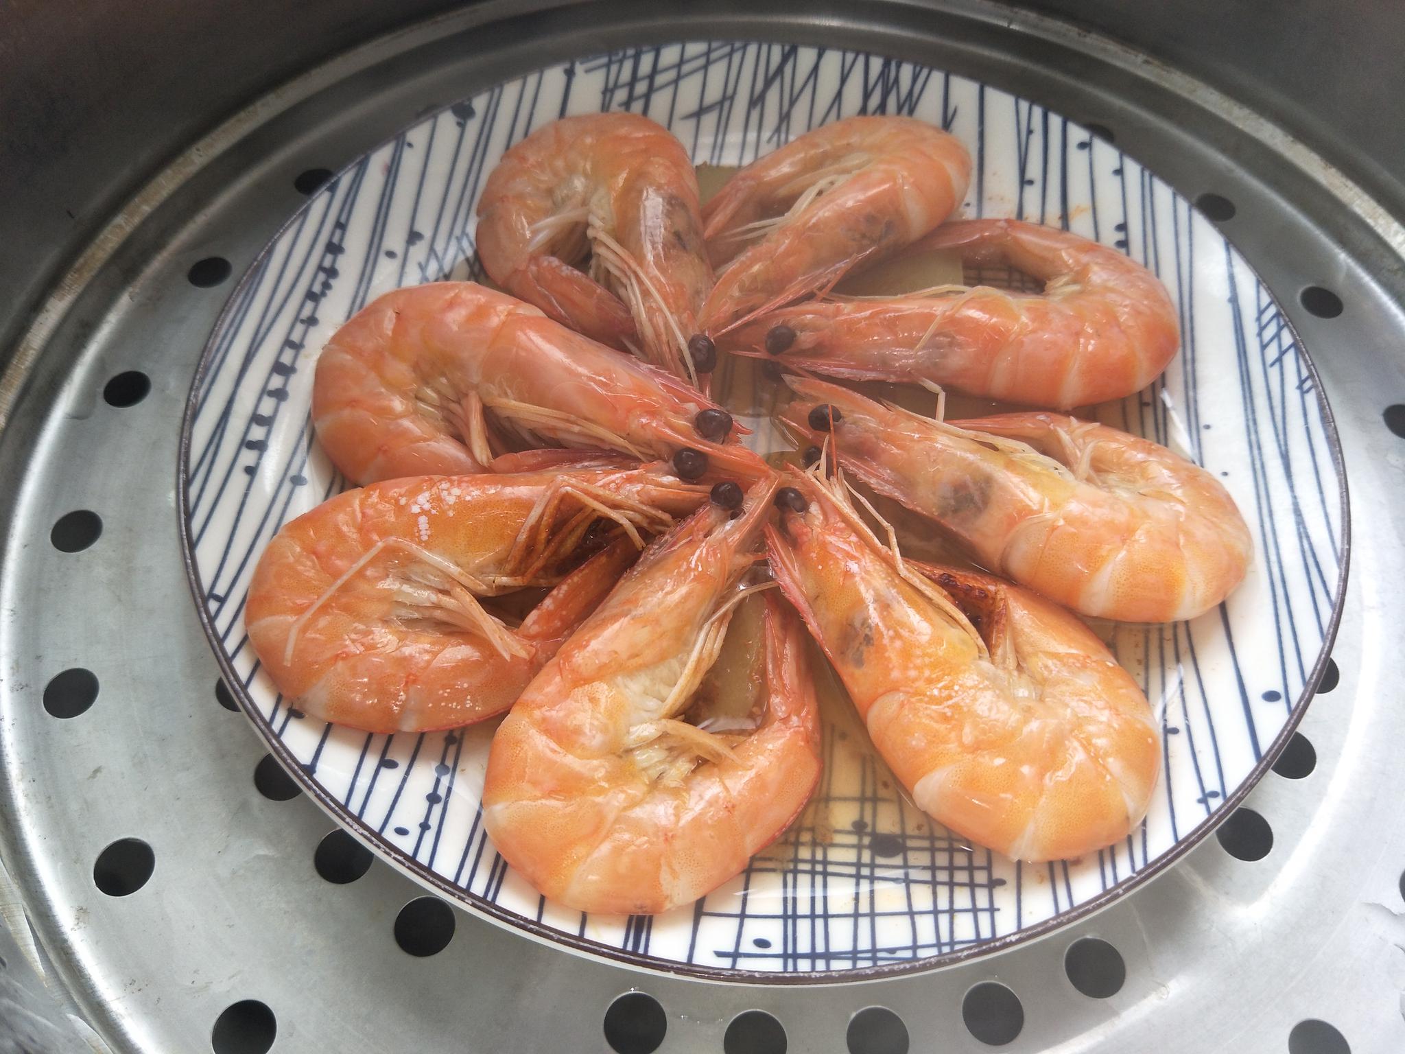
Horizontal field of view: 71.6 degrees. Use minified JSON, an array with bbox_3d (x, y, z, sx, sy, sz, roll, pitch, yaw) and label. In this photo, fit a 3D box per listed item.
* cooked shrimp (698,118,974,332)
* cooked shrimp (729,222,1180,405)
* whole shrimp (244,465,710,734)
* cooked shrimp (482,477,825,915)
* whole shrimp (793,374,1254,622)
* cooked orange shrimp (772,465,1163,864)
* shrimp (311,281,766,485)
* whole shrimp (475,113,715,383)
[{"bbox_3d":[0.025,-0.070,0.217,0.079,0.020,0.040,-30,63,-18],"label":"cooked shrimp"},{"bbox_3d":[0.051,-0.046,0.203,0.091,0.020,0.046,5,58,3],"label":"cooked shrimp"},{"bbox_3d":[-0.037,0.011,0.166,0.079,0.020,0.047,-5,58,-3],"label":"whole shrimp"},{"bbox_3d":[0.001,0.022,0.141,0.038,0.022,0.068,33,63,18],"label":"cooked shrimp"},{"bbox_3d":[0.054,-0.010,0.180,0.089,0.020,0.038,27,61,15],"label":"whole shrimp"},{"bbox_3d":[0.038,0.019,0.162,0.041,0.020,0.080,-36,65,-21],"label":"cooked orange shrimp"},{"bbox_3d":[-0.030,-0.023,0.188,0.089,0.020,0.048,12,59,7],"label":"shrimp"},{"bbox_3d":[-0.023,-0.061,0.211,0.051,0.020,0.078,-6,58,-4],"label":"whole shrimp"}]

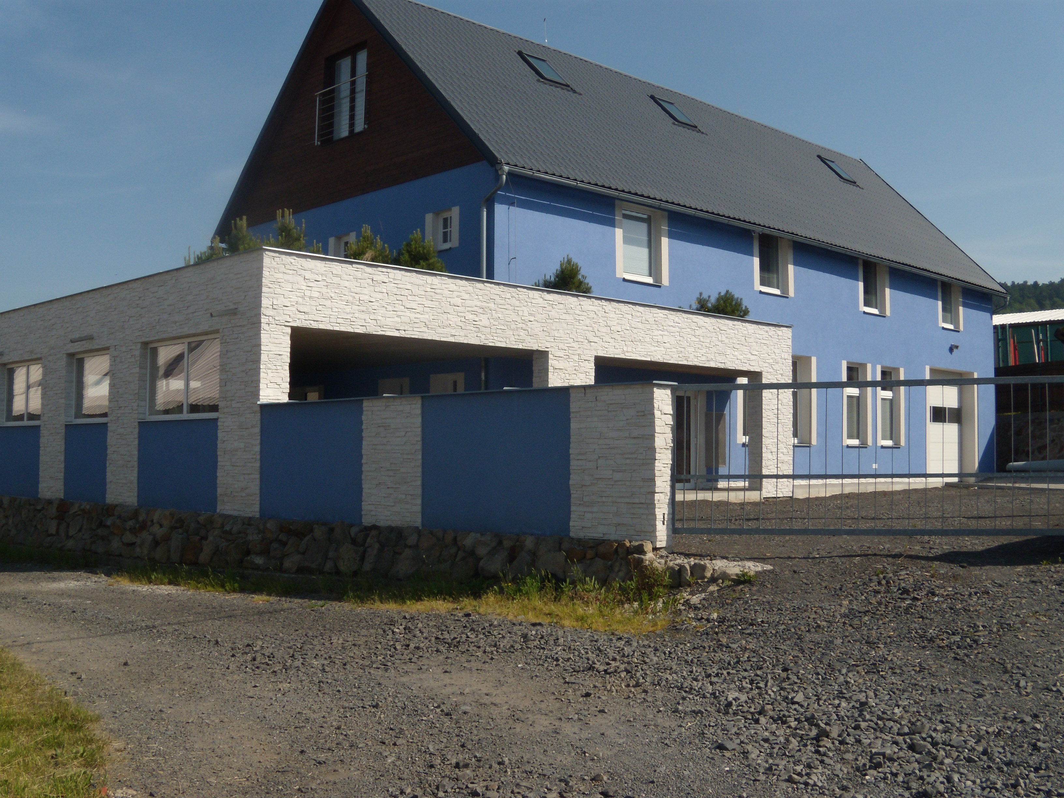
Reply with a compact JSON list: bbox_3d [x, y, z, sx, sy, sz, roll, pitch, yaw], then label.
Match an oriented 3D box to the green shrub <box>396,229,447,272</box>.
[{"bbox_3d":[-1.762,-2.303,17.548,0.800,0.780,0.750,0,-3,0],"label":"green shrub"}]

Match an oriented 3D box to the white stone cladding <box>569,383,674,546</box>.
[{"bbox_3d":[0.823,0.600,10.324,0.294,1.460,1.059,3,-4,-44],"label":"white stone cladding"}]

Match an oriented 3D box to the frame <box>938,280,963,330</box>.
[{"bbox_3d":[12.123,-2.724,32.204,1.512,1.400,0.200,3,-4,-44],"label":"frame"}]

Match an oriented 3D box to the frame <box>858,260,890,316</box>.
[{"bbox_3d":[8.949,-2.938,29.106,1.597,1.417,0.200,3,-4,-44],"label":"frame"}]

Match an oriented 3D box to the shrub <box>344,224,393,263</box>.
[{"bbox_3d":[-2.483,-2.270,16.841,0.780,0.780,0.750,0,-3,0],"label":"shrub"}]

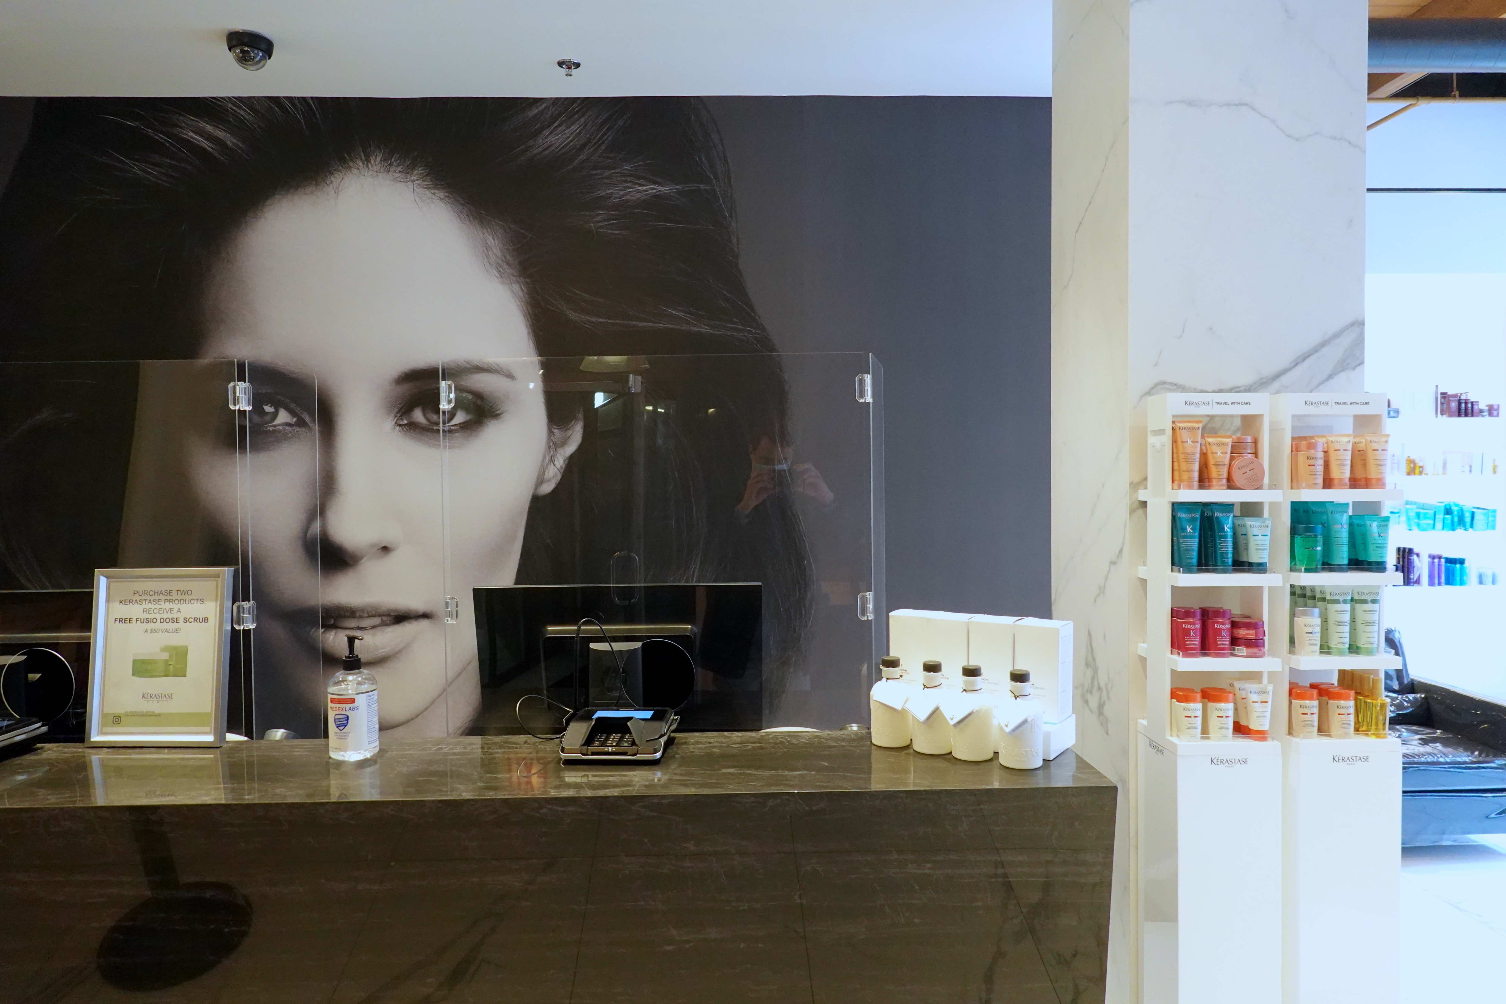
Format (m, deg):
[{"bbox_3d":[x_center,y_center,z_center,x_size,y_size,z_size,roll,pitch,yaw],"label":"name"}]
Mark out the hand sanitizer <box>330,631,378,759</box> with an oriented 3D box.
[{"bbox_3d":[-0.676,0.327,1.700,0.078,0.202,0.078,1,2,31],"label":"hand sanitizer"}]

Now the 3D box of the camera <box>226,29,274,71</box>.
[{"bbox_3d":[-1.445,-1.287,2.890,0.124,0.086,0.124,-1,2,-14],"label":"camera"}]

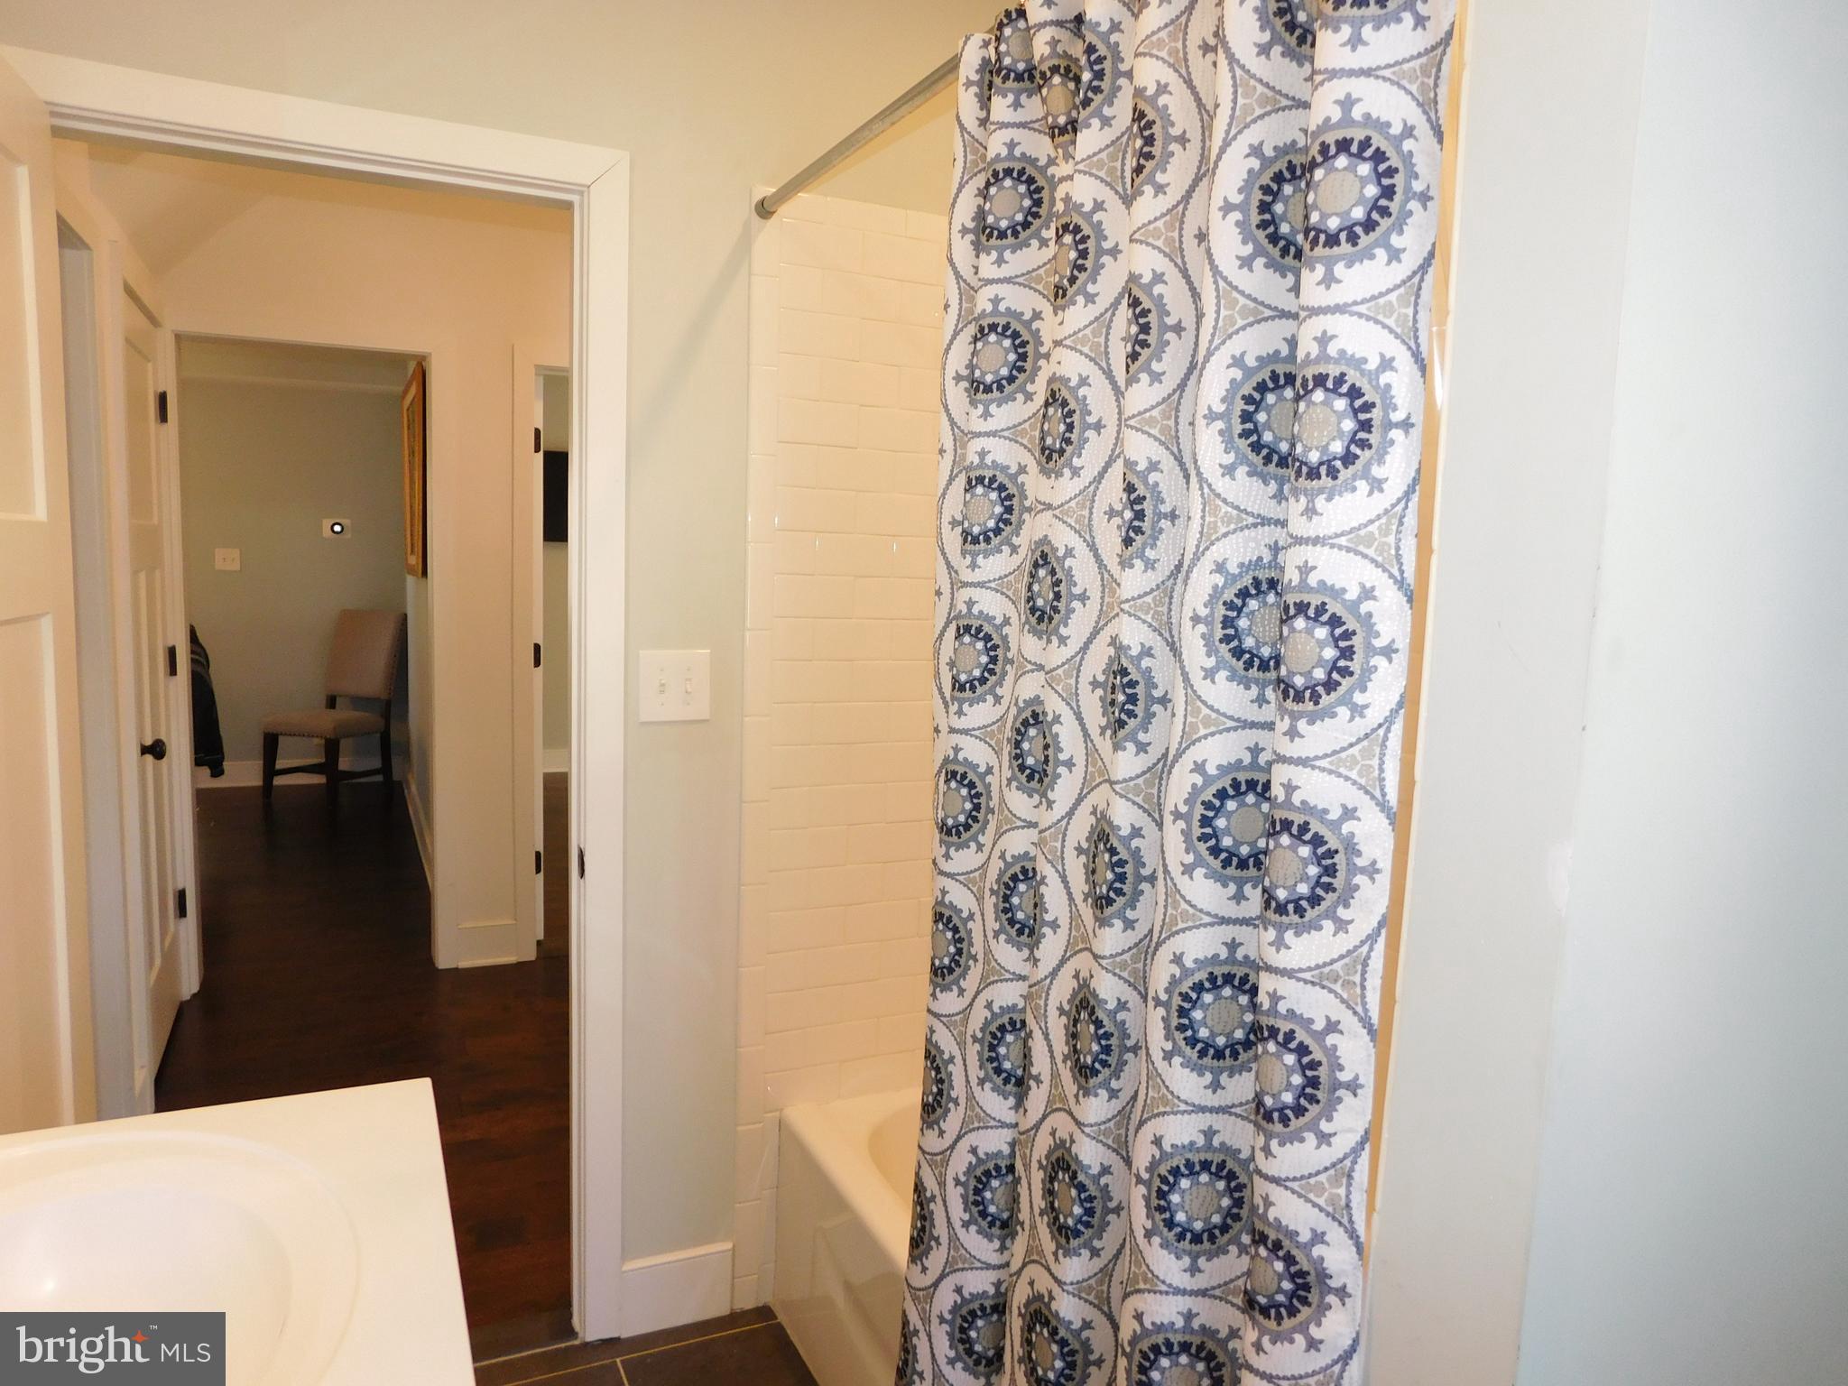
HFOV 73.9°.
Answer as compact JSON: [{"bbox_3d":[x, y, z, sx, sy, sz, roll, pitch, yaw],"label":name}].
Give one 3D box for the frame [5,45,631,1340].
[{"bbox_3d":[-0.952,0.147,2.005,0.896,2.091,0.130,-1,7,-25],"label":"frame"}]

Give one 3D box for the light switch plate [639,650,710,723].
[{"bbox_3d":[-0.439,-0.012,2.172,0.125,0.125,0.012,-1,7,-25],"label":"light switch plate"}]

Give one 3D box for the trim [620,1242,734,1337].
[{"bbox_3d":[-0.463,1.116,2.298,0.206,0.133,0.022,-1,7,-25],"label":"trim"}]

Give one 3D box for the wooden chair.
[{"bbox_3d":[-3.257,0.066,6.849,0.493,1.025,0.619,4,7,17],"label":"wooden chair"}]

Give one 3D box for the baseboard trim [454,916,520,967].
[{"bbox_3d":[-1.498,0.865,4.216,0.185,0.139,0.024,-1,7,-25],"label":"baseboard trim"}]

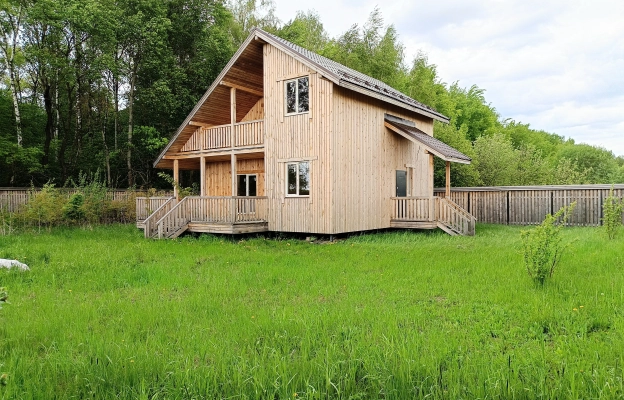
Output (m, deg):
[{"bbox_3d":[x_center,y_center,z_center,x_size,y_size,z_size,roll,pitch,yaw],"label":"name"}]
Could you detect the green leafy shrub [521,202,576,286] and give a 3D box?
[{"bbox_3d":[3.991,0.759,7.300,0.945,1.434,0.900,0,0,0],"label":"green leafy shrub"}]

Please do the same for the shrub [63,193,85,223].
[{"bbox_3d":[-12.680,0.425,23.000,1.170,1.648,1.150,0,0,0],"label":"shrub"}]

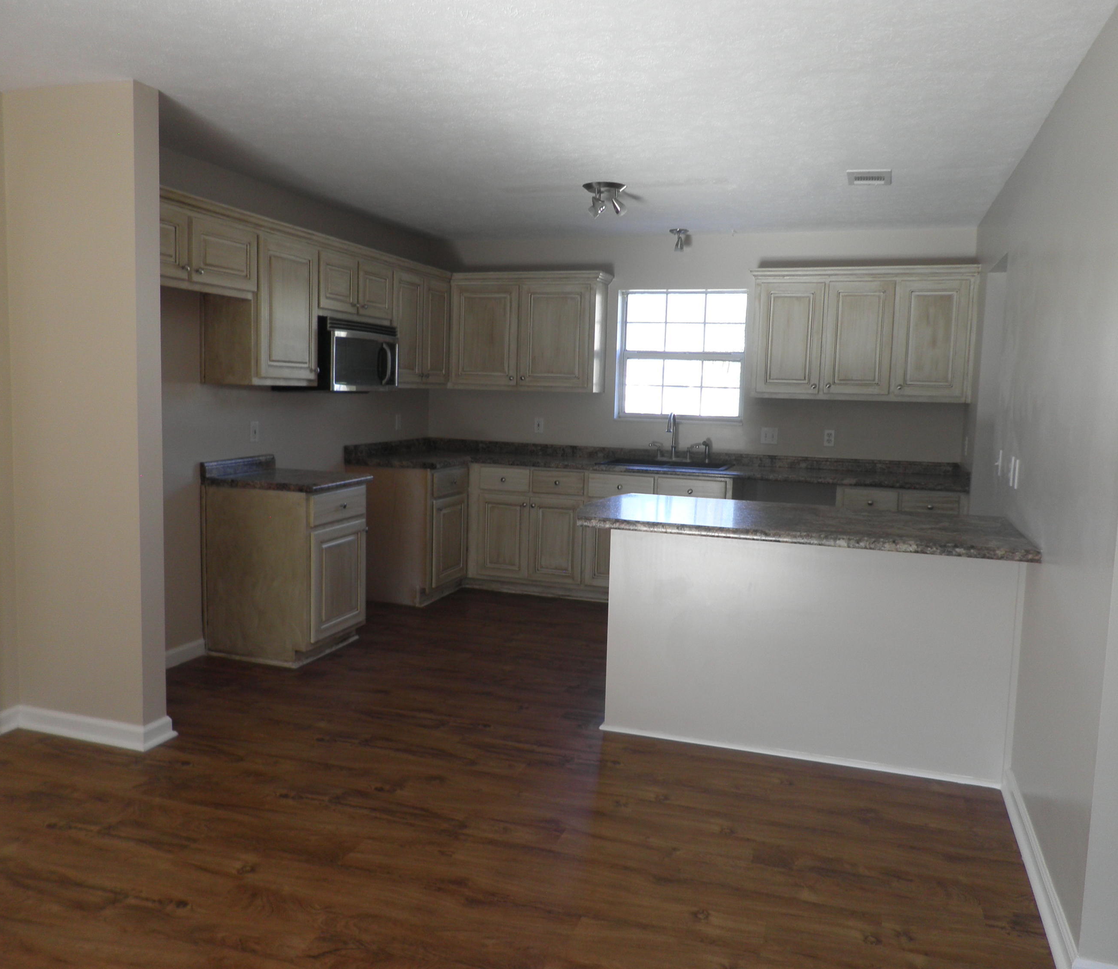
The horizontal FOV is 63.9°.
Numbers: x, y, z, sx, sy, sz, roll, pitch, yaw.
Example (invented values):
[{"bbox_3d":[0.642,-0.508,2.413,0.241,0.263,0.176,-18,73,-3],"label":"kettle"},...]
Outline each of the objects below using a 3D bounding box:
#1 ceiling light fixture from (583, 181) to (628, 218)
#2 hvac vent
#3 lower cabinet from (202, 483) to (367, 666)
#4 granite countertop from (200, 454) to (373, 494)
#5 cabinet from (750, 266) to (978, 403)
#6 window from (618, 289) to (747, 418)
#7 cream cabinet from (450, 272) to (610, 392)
[{"bbox_3d":[0.232,-1.439,4.577,0.225,0.165,0.225,1,6,0],"label":"ceiling light fixture"},{"bbox_3d":[1.474,-1.442,4.247,0.198,0.020,0.340,4,7,19],"label":"hvac vent"},{"bbox_3d":[-1.422,0.429,4.723,0.634,0.877,0.533,4,7,19],"label":"lower cabinet"},{"bbox_3d":[-1.405,-0.062,4.668,0.640,0.113,0.569,4,7,19],"label":"granite countertop"},{"bbox_3d":[1.848,-0.922,5.543,1.301,0.786,0.327,4,7,19],"label":"cabinet"},{"bbox_3d":[0.832,-0.877,6.123,0.885,0.880,0.100,4,7,19],"label":"window"},{"bbox_3d":[-0.210,-1.059,6.255,1.127,0.791,0.327,4,7,19],"label":"cream cabinet"}]

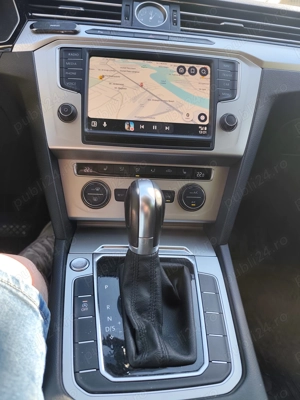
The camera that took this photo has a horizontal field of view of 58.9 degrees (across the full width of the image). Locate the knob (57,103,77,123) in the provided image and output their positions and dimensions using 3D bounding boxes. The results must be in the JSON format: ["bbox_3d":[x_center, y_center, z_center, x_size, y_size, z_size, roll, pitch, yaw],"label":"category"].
[{"bbox_3d":[-0.114,-0.120,0.364,0.025,0.025,0.016,2,-2,-5],"label":"knob"}]

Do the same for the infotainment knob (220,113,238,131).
[{"bbox_3d":[0.115,-0.112,0.382,0.025,0.025,0.016,2,-2,-5],"label":"infotainment knob"}]

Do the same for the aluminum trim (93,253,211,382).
[{"bbox_3d":[-0.002,0.130,0.321,0.138,0.012,0.150,2,43,-5],"label":"aluminum trim"}]

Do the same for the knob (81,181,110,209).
[{"bbox_3d":[-0.078,-0.008,0.384,0.042,0.042,0.014,2,-2,-5],"label":"knob"}]

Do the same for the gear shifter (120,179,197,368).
[{"bbox_3d":[0.014,0.069,0.285,0.090,0.161,0.130,2,33,-5],"label":"gear shifter"}]

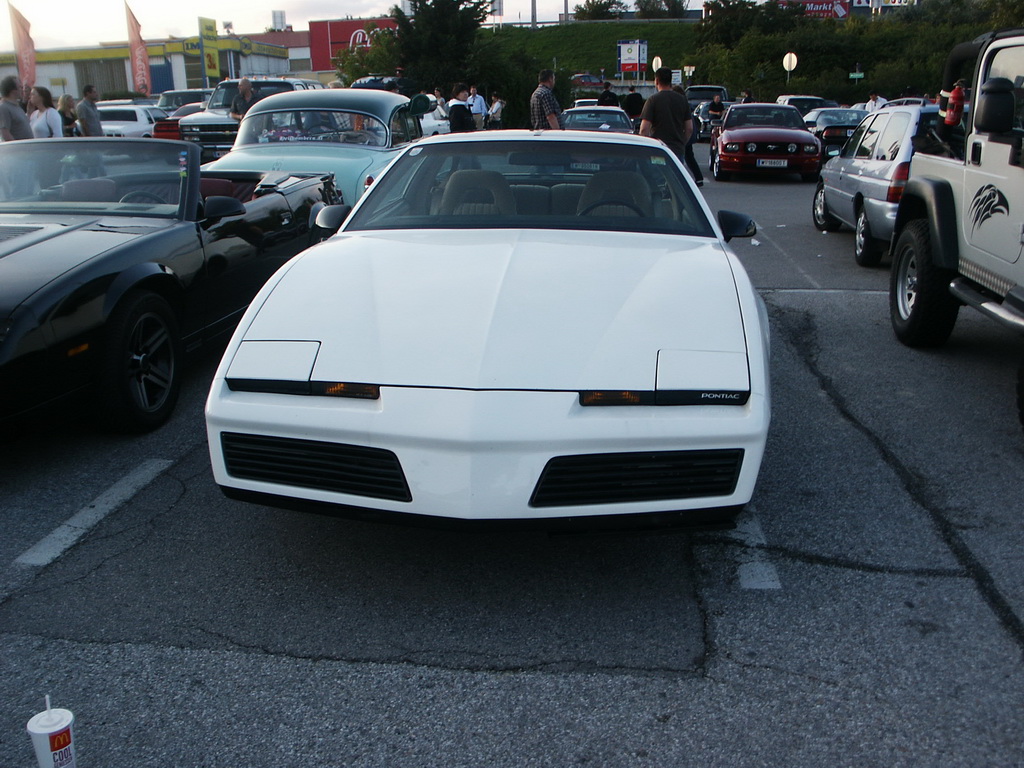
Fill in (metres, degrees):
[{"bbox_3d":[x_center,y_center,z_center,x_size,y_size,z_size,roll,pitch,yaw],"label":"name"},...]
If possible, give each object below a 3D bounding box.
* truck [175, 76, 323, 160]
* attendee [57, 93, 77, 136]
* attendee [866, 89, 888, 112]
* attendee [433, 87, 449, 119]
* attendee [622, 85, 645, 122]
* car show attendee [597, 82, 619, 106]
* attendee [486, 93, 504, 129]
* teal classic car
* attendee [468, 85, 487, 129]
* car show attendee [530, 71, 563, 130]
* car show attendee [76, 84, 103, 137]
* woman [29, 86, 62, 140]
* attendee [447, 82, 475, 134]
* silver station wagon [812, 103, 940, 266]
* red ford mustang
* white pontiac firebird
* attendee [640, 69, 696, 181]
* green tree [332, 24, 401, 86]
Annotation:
[{"bbox_3d":[-5.172,-5.505,21.869,2.000,1.820,5.100,1,16,3],"label":"truck"},{"bbox_3d":[-7.873,-4.355,18.511,0.360,1.570,0.470,11,19,35],"label":"attendee"},{"bbox_3d":[8.640,-6.124,24.719,0.520,1.700,0.380,3,15,14],"label":"attendee"},{"bbox_3d":[-1.829,-6.803,26.718,0.330,1.620,0.470,-9,18,-29],"label":"attendee"},{"bbox_3d":[3.228,-7.109,27.728,0.530,1.700,0.330,1,16,5],"label":"attendee"},{"bbox_3d":[2.346,-6.420,25.229,0.520,1.780,0.330,0,15,6],"label":"car show attendee"},{"bbox_3d":[-0.421,-6.719,26.708,0.360,1.550,0.470,-5,16,-17],"label":"attendee"},{"bbox_3d":[-1.758,-2.257,10.911,1.890,1.580,4.950,0,15,6],"label":"teal classic car"},{"bbox_3d":[-0.807,-6.043,24.231,0.500,1.790,0.320,2,15,11],"label":"attendee"},{"bbox_3d":[0.403,-2.653,11.831,0.330,1.790,0.500,-12,18,-35],"label":"car show attendee"},{"bbox_3d":[-5.724,-3.176,14.229,0.320,1.780,0.490,7,17,28],"label":"car show attendee"},{"bbox_3d":[-6.081,-3.102,13.715,0.340,1.600,0.470,-15,21,-42],"label":"woman"},{"bbox_3d":[-0.745,-3.568,15.219,0.350,1.630,0.500,9,18,29],"label":"attendee"},{"bbox_3d":[4.016,-2.008,9.882,1.710,1.420,4.300,1,15,9],"label":"silver station wagon"},{"bbox_3d":[4.897,-4.804,20.365,1.880,1.390,4.770,1,15,8],"label":"red ford mustang"},{"bbox_3d":[0.128,-0.566,5.158,1.850,1.270,4.800,1,16,6],"label":"white pontiac firebird"},{"bbox_3d":[1.658,-2.498,11.231,0.560,1.790,0.330,-1,15,0],"label":"attendee"},{"bbox_3d":[-5.090,-10.926,37.551,2.800,4.100,2.800,0,16,0],"label":"green tree"}]

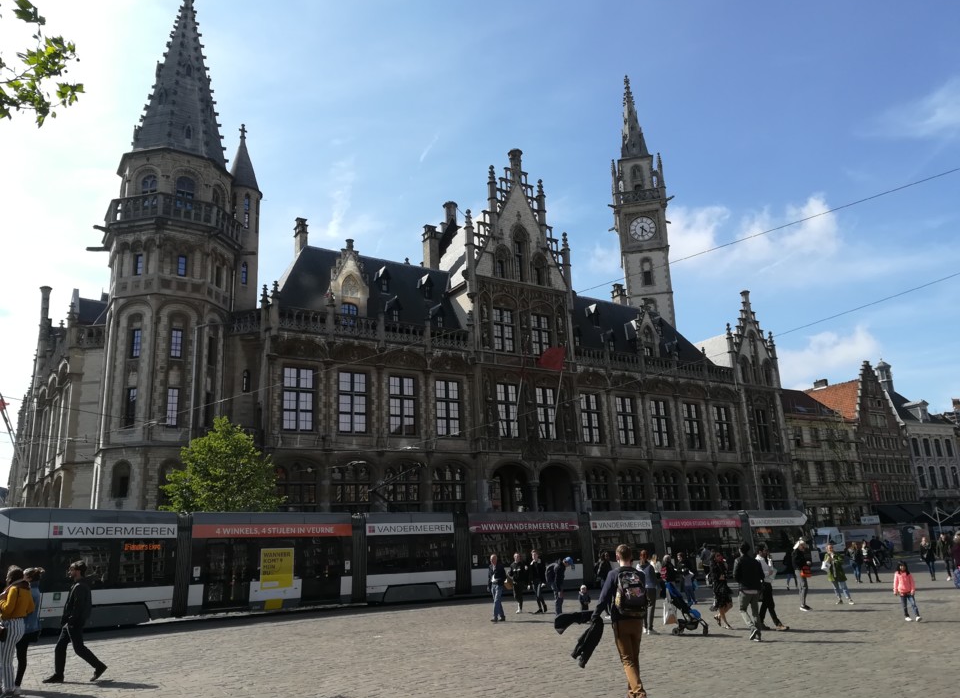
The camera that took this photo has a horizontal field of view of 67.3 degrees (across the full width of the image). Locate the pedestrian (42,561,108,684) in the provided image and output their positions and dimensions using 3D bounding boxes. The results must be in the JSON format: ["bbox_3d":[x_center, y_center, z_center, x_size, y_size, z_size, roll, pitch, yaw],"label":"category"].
[{"bbox_3d":[-6.203,4.206,11.173,0.820,1.770,0.520,-2,-15,-1],"label":"pedestrian"}]

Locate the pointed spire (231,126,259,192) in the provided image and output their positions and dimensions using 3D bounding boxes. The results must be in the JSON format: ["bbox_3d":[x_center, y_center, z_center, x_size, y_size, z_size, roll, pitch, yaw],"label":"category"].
[{"bbox_3d":[-15.329,-12.429,46.553,2.100,4.601,2.100,7,-18,-34],"label":"pointed spire"}]

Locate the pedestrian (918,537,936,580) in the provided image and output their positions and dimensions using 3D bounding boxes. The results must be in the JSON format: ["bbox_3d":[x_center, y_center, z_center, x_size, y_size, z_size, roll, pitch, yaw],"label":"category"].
[{"bbox_3d":[18.766,8.786,30.223,0.500,1.710,0.450,-10,-17,25],"label":"pedestrian"}]

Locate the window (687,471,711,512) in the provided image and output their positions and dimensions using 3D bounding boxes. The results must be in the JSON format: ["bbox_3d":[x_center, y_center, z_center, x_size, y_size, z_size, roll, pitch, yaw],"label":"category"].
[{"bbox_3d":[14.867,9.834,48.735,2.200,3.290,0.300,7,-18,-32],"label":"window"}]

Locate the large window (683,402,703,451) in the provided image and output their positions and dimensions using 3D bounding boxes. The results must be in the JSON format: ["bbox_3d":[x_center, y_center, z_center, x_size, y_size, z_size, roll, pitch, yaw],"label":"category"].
[{"bbox_3d":[14.738,5.341,50.018,1.550,3.402,0.300,7,-18,-32],"label":"large window"}]

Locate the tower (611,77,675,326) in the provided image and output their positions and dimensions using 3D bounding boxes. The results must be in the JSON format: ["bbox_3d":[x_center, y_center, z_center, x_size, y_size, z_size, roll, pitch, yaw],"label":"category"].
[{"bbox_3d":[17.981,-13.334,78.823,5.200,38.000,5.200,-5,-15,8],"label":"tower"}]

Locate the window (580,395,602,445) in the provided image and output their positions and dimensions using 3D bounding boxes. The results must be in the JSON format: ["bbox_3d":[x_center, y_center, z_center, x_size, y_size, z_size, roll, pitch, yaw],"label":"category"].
[{"bbox_3d":[8.068,5.035,52.261,1.700,3.720,0.300,7,-18,-31],"label":"window"}]

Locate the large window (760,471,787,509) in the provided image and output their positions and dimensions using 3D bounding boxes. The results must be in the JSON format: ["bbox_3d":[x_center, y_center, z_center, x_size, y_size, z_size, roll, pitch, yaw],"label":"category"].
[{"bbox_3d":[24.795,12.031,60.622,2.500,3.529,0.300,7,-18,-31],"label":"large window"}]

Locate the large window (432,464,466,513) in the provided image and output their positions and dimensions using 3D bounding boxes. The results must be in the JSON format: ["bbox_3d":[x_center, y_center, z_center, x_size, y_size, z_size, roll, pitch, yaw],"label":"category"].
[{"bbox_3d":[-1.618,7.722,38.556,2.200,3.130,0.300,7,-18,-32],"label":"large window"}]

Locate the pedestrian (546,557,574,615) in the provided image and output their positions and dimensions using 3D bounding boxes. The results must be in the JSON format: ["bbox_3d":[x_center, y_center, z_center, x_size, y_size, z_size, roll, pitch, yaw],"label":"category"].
[{"bbox_3d":[2.177,6.514,19.709,0.800,1.600,0.520,-4,-15,5],"label":"pedestrian"}]

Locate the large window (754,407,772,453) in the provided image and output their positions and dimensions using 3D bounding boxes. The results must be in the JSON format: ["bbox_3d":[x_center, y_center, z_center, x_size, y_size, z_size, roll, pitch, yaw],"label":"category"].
[{"bbox_3d":[25.457,7.367,64.518,1.647,3.830,0.300,7,-18,-34],"label":"large window"}]

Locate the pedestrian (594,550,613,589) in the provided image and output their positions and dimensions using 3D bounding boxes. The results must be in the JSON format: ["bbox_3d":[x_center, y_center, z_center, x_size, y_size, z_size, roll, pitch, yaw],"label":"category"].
[{"bbox_3d":[3.230,6.204,18.987,0.500,1.680,0.400,5,-17,-26],"label":"pedestrian"}]

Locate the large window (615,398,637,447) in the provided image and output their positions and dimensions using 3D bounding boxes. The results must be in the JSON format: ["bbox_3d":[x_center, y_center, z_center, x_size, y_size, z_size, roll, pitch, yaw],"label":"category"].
[{"bbox_3d":[11.172,5.524,54.825,1.769,3.581,0.300,7,-18,-34],"label":"large window"}]

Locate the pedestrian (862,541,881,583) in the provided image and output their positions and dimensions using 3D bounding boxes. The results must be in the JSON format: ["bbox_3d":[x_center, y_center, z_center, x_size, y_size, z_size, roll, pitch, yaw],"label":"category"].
[{"bbox_3d":[15.892,8.657,29.329,0.500,1.640,0.400,-4,-15,6],"label":"pedestrian"}]

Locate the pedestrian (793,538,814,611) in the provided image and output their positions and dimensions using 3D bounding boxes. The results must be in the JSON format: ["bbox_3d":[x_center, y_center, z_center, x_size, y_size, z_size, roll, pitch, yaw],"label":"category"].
[{"bbox_3d":[8.252,5.755,18.452,0.500,1.762,0.460,-11,-17,30],"label":"pedestrian"}]

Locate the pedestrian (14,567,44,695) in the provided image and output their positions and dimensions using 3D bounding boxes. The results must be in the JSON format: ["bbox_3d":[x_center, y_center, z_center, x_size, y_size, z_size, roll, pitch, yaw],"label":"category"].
[{"bbox_3d":[-6.686,4.173,10.725,0.450,1.720,0.460,-4,-15,5],"label":"pedestrian"}]

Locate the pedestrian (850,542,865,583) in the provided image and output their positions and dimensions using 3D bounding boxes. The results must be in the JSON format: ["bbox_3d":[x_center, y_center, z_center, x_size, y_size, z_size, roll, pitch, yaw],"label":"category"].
[{"bbox_3d":[16.298,9.233,31.218,0.500,1.670,0.420,-8,-16,19],"label":"pedestrian"}]

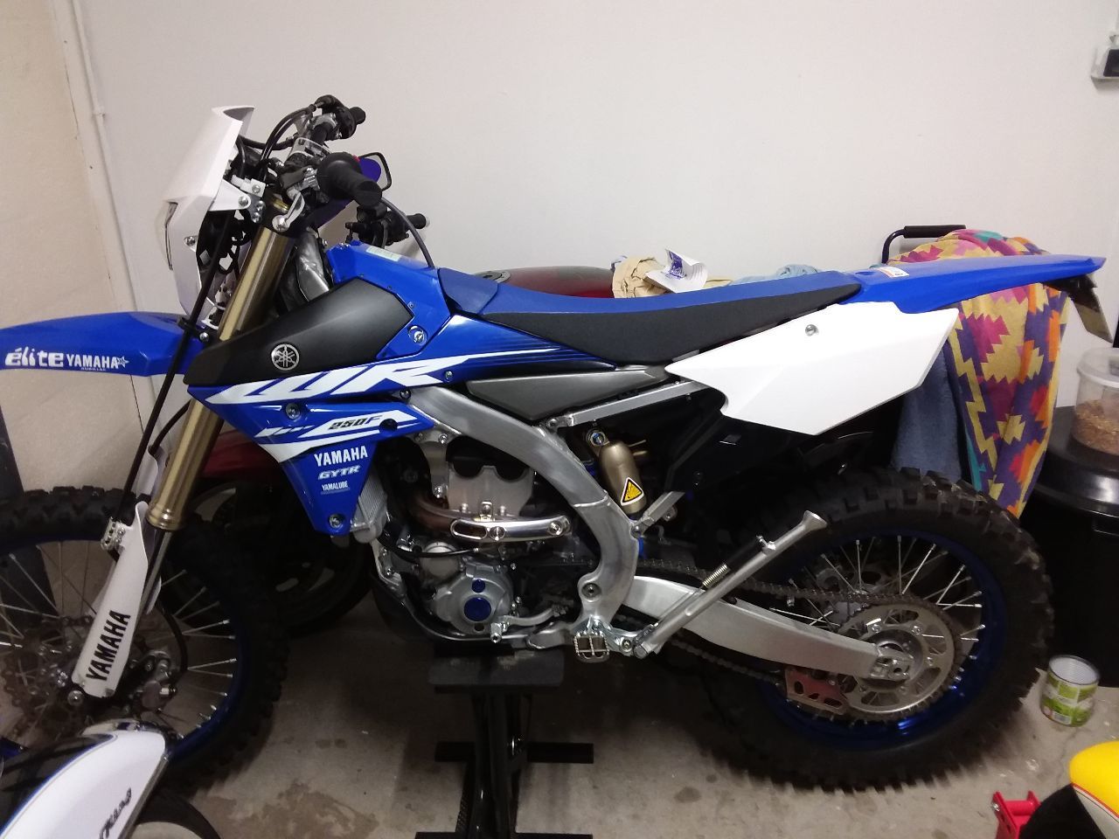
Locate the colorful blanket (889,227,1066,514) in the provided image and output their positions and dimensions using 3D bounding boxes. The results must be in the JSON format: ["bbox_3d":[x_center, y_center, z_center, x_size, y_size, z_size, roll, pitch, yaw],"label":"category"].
[{"bbox_3d":[0.925,-0.107,1.964,0.350,0.660,0.220,-1,22,0],"label":"colorful blanket"}]

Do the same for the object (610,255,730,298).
[{"bbox_3d":[0.255,-0.317,2.012,0.260,0.120,0.180,-1,22,0],"label":"object"}]

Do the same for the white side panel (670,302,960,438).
[{"bbox_3d":[0.390,-0.077,1.363,0.460,0.215,0.080,-1,19,-1],"label":"white side panel"}]

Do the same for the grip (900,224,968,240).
[{"bbox_3d":[0.796,-0.400,1.864,0.142,0.031,0.032,-1,22,0],"label":"grip"}]

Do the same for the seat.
[{"bbox_3d":[0.140,-0.186,1.446,0.670,0.152,0.225,-1,19,-1],"label":"seat"}]

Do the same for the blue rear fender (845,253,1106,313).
[{"bbox_3d":[0.672,-0.229,1.444,0.460,0.088,0.190,-1,19,-1],"label":"blue rear fender"}]

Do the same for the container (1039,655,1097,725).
[{"bbox_3d":[1.135,0.605,1.942,0.100,0.117,0.100,-1,22,0],"label":"container"}]

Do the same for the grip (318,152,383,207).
[{"bbox_3d":[-0.253,-0.288,1.067,0.056,0.056,0.122,-12,30,-27],"label":"grip"}]

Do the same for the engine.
[{"bbox_3d":[-0.138,0.177,1.561,0.365,0.375,0.300,-1,19,-1],"label":"engine"}]

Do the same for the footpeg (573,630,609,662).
[{"bbox_3d":[0.050,0.373,1.431,0.057,0.038,0.088,-1,19,-1],"label":"footpeg"}]

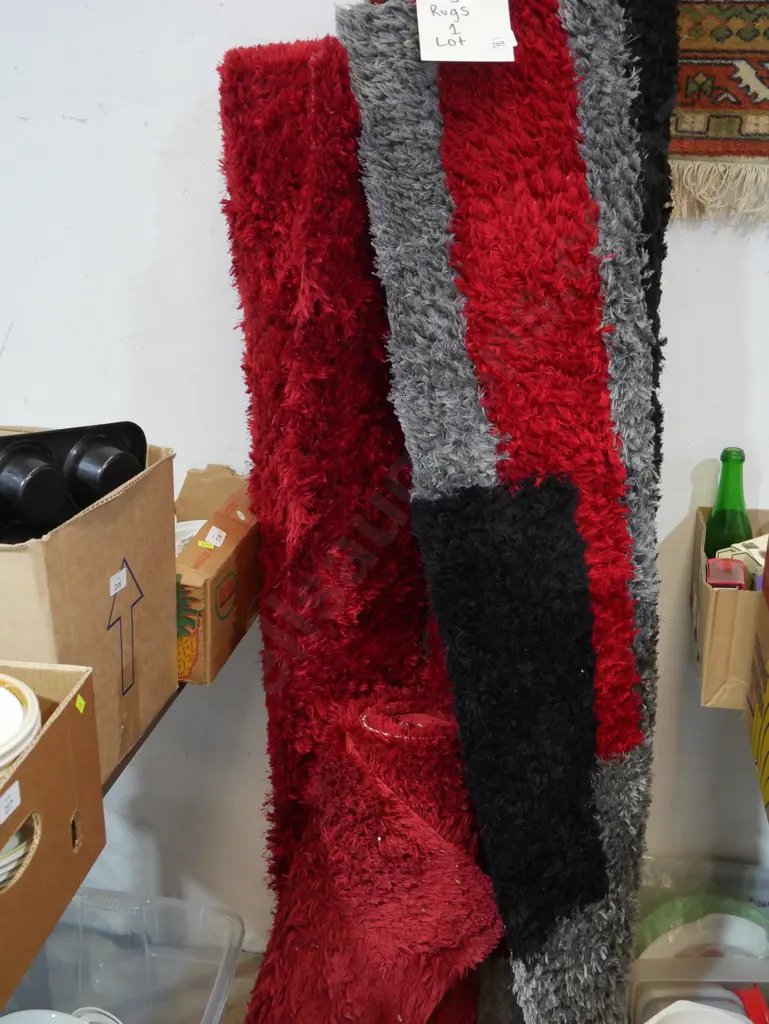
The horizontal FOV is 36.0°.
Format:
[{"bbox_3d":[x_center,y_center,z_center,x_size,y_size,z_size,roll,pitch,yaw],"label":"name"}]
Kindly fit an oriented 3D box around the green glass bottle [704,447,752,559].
[{"bbox_3d":[0.442,0.030,1.523,0.065,0.222,0.065,0,12,0],"label":"green glass bottle"}]

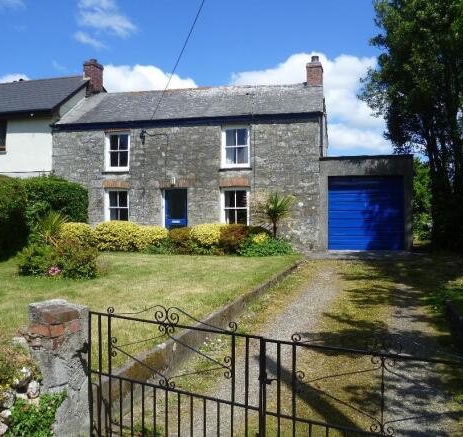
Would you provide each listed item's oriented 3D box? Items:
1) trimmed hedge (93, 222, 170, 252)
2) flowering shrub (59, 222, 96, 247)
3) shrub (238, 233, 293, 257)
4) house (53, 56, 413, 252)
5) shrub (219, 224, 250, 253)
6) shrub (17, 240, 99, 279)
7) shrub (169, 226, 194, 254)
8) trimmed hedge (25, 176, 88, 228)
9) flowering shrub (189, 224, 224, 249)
[{"bbox_3d":[-3.406,0.564,15.926,2.450,0.920,1.000,1,2,16],"label":"trimmed hedge"},{"bbox_3d":[-5.357,0.558,16.426,1.200,0.900,1.000,1,2,16],"label":"flowering shrub"},{"bbox_3d":[1.031,0.735,14.331,1.500,0.680,1.000,1,2,16],"label":"shrub"},{"bbox_3d":[0.212,-2.501,18.595,12.508,6.878,6.000,1,2,16],"label":"house"},{"bbox_3d":[0.094,0.624,14.827,0.950,0.870,0.900,0,2,0],"label":"shrub"},{"bbox_3d":[-3.838,0.824,10.431,1.600,0.750,1.200,1,2,16],"label":"shrub"},{"bbox_3d":[-1.591,0.652,15.028,0.750,0.800,0.750,1,2,16],"label":"shrub"},{"bbox_3d":[-5.935,-0.176,15.902,2.200,2.400,1.500,1,2,16],"label":"trimmed hedge"},{"bbox_3d":[-0.801,0.624,15.128,1.050,0.850,0.900,1,2,16],"label":"flowering shrub"}]

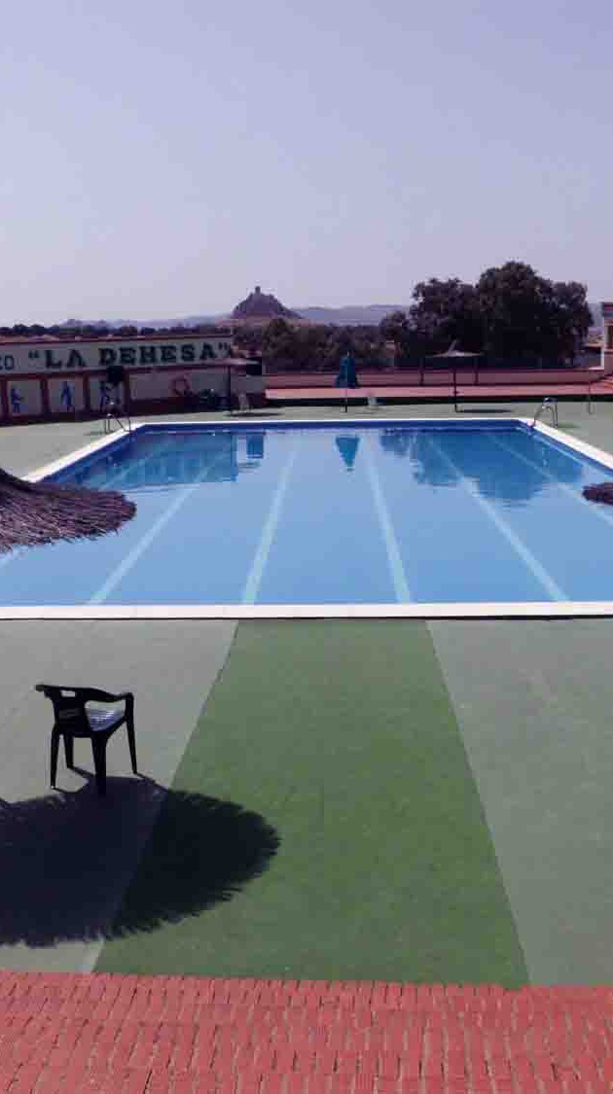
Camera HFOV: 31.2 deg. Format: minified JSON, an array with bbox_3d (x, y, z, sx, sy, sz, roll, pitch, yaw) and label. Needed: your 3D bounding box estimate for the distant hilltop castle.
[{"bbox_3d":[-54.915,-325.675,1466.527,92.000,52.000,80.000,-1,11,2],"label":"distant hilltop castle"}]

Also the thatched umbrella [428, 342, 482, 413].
[{"bbox_3d":[5.484,-6.232,40.301,2.200,2.500,2.200,-1,11,2],"label":"thatched umbrella"}]

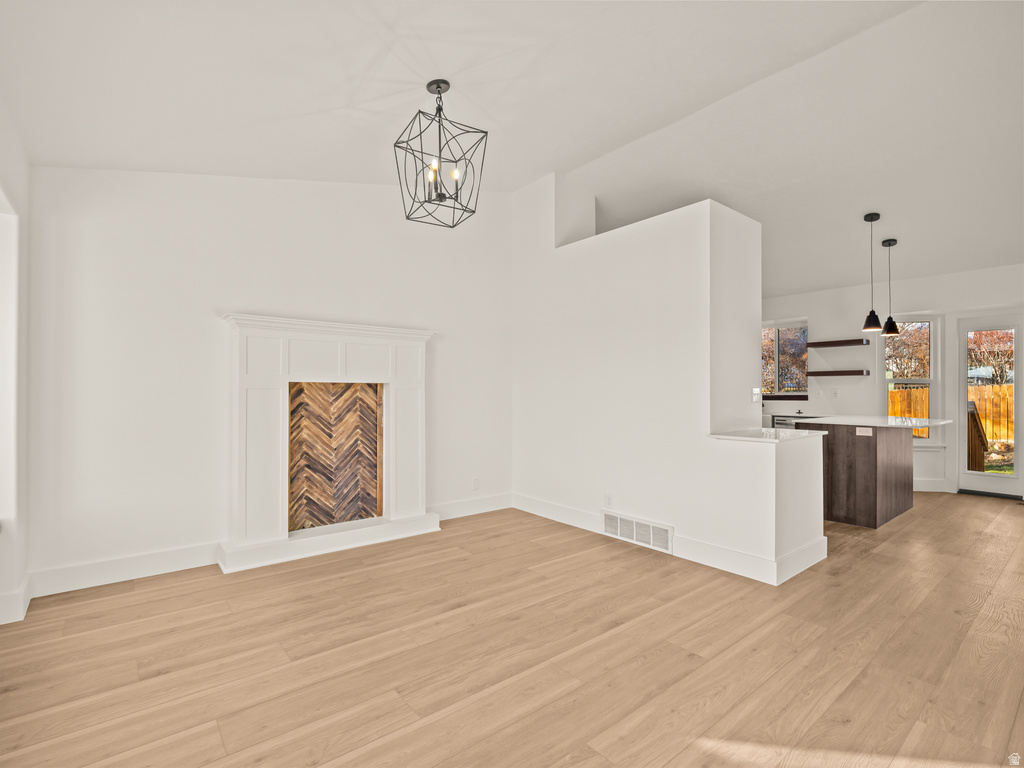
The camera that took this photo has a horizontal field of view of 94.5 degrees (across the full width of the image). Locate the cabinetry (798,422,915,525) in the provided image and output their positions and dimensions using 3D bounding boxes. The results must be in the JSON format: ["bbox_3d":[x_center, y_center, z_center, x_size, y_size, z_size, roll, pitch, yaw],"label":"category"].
[{"bbox_3d":[3.473,0.829,4.779,1.259,0.891,0.647,1,-1,-38],"label":"cabinetry"}]

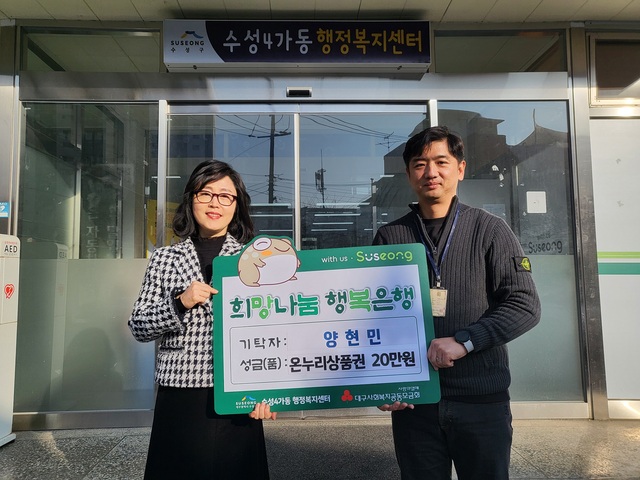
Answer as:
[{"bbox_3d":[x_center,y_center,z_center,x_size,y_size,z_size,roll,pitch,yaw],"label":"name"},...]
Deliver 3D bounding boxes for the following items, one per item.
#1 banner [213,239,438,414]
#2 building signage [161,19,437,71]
[{"bbox_3d":[0.008,0.247,1.534,0.693,0.556,0.015,-4,-12,2],"label":"banner"},{"bbox_3d":[-0.177,-1.616,4.026,2.190,0.367,0.180,-1,-4,-2],"label":"building signage"}]

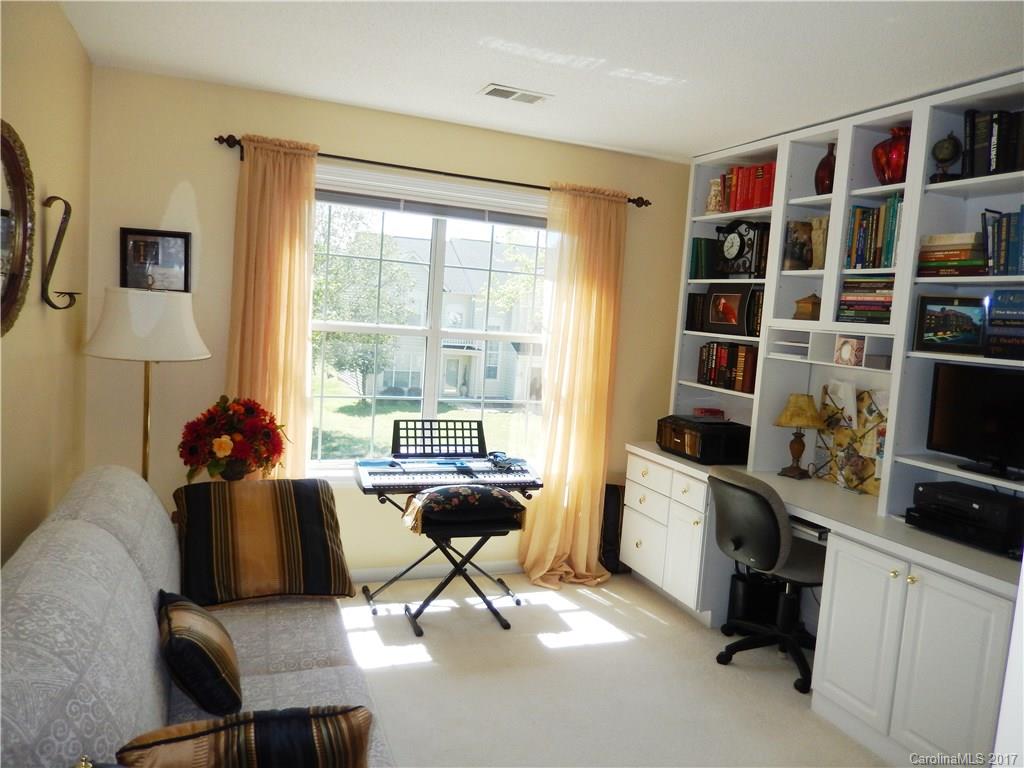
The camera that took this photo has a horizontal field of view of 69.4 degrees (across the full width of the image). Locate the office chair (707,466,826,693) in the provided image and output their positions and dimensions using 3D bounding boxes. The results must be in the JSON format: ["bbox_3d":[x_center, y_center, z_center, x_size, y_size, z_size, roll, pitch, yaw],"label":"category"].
[{"bbox_3d":[1.220,0.833,3.311,0.600,0.850,0.580,0,6,-32],"label":"office chair"}]

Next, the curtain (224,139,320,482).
[{"bbox_3d":[-1.173,-0.031,3.530,0.420,2.180,0.200,1,6,-23],"label":"curtain"}]

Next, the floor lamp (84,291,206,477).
[{"bbox_3d":[-1.516,0.353,3.074,0.465,1.510,0.465,1,6,-23],"label":"floor lamp"}]

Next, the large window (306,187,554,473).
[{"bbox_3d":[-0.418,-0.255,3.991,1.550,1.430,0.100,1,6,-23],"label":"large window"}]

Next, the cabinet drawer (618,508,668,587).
[{"bbox_3d":[0.898,0.893,4.156,0.400,0.335,0.430,1,6,-23],"label":"cabinet drawer"}]

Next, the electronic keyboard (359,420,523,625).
[{"bbox_3d":[-0.317,0.660,3.806,0.960,0.900,0.430,1,6,-23],"label":"electronic keyboard"}]

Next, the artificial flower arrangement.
[{"bbox_3d":[-1.171,0.266,3.109,0.410,0.420,0.380,1,6,-23],"label":"artificial flower arrangement"}]

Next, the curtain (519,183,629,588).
[{"bbox_3d":[0.368,0.022,4.133,0.600,2.190,0.240,1,6,-23],"label":"curtain"}]

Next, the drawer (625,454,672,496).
[{"bbox_3d":[0.922,0.504,4.119,0.400,0.150,0.430,1,6,-23],"label":"drawer"}]

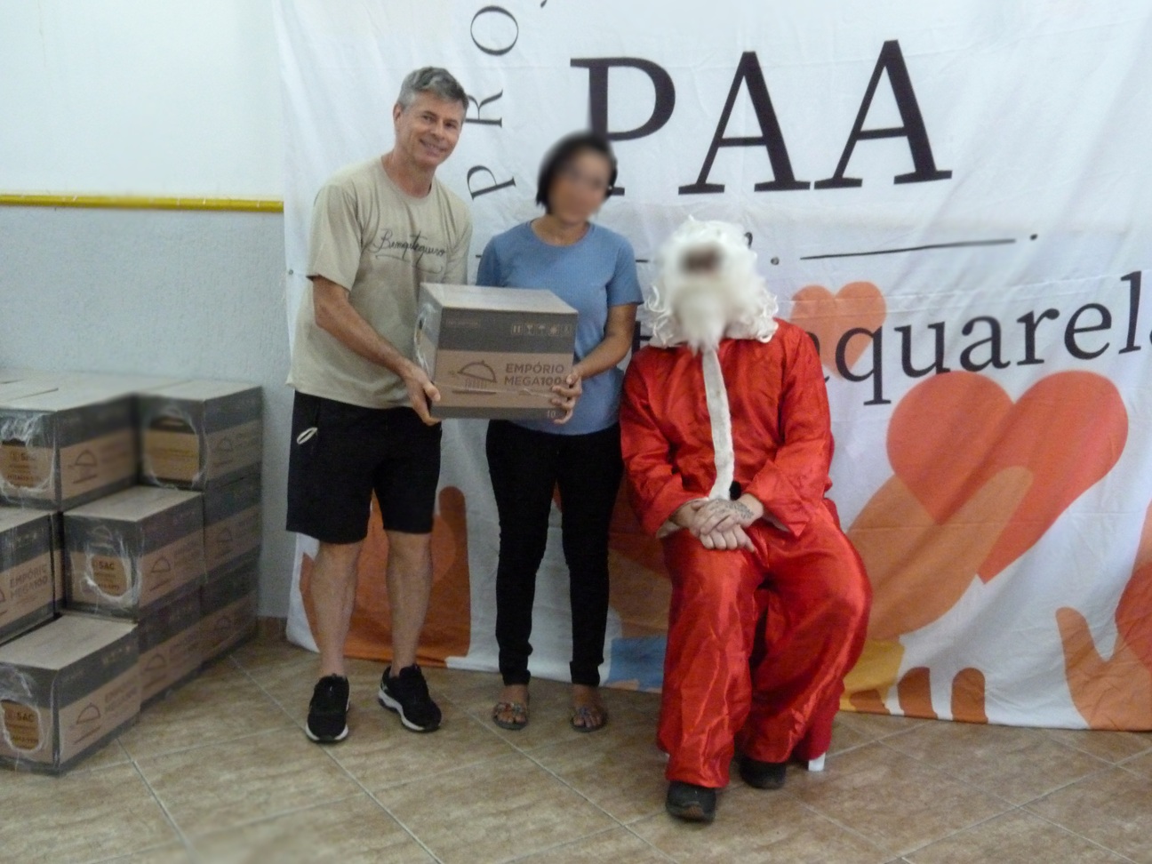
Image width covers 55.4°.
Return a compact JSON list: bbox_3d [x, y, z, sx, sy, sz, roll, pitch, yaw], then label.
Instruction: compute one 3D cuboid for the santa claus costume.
[{"bbox_3d":[0.414,0.171,2.838,0.595,1.400,0.700,3,9,2],"label":"santa claus costume"}]

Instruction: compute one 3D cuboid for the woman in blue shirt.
[{"bbox_3d":[-0.036,0.019,2.989,0.455,1.620,0.430,3,9,3],"label":"woman in blue shirt"}]

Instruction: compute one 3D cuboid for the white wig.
[{"bbox_3d":[0.350,-0.382,2.843,0.345,0.315,0.290,3,9,5],"label":"white wig"}]

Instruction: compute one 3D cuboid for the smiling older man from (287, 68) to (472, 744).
[{"bbox_3d":[-0.518,-0.068,2.938,0.510,1.770,0.480,-1,9,-20],"label":"smiling older man"}]

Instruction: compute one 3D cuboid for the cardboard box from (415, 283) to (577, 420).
[{"bbox_3d":[-0.210,-0.203,2.786,0.349,0.281,0.218,0,21,-22],"label":"cardboard box"}]

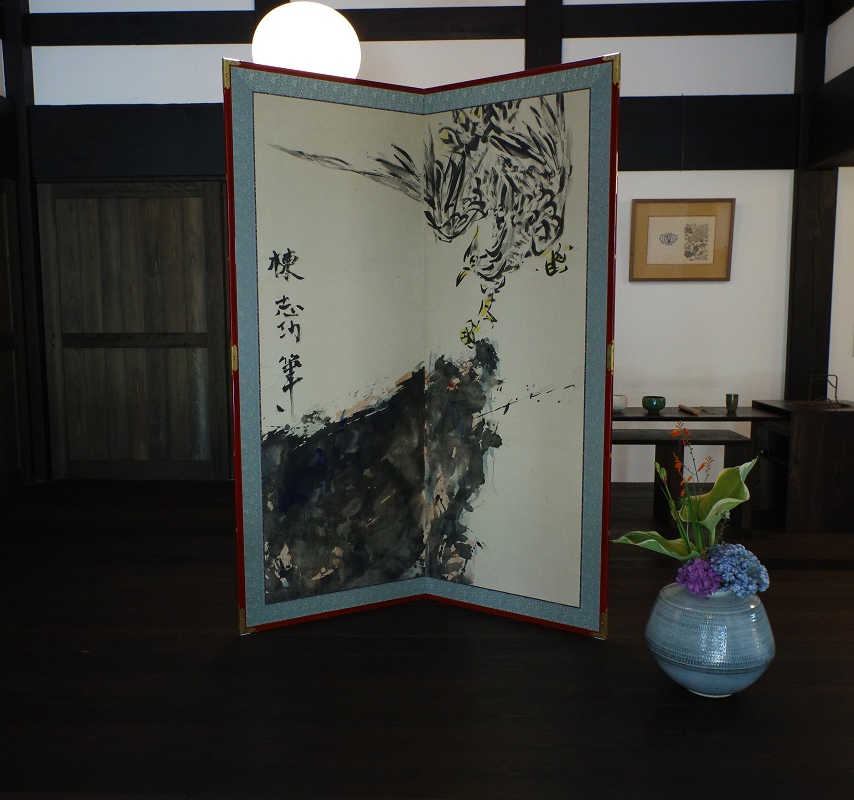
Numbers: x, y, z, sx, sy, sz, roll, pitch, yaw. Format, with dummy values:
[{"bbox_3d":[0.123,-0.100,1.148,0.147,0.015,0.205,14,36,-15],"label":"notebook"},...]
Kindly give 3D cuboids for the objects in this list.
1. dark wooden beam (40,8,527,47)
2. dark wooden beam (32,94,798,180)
[{"bbox_3d":[-0.860,-2.105,4.357,2.815,0.173,0.120,0,6,2],"label":"dark wooden beam"},{"bbox_3d":[-0.108,-1.495,4.406,4.343,0.402,0.140,0,6,2],"label":"dark wooden beam"}]

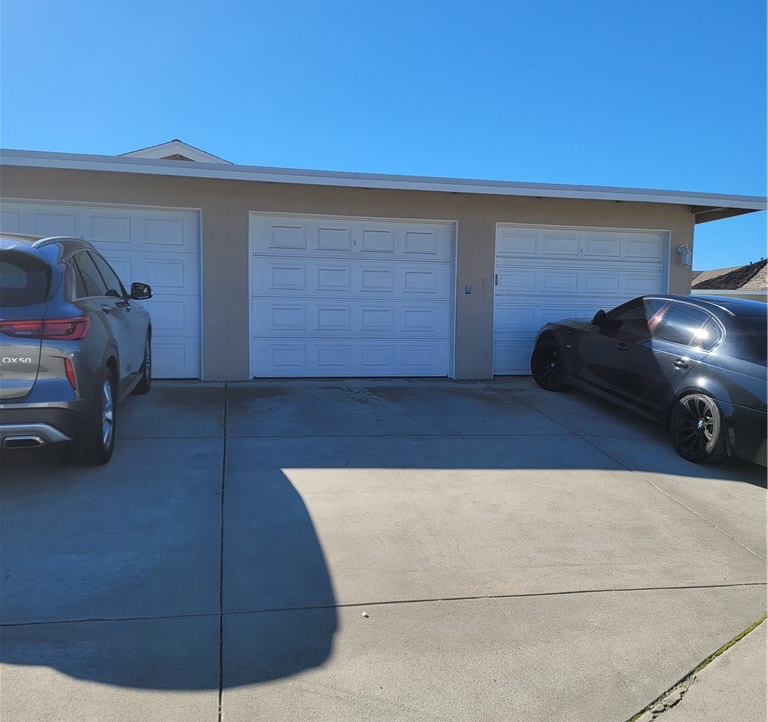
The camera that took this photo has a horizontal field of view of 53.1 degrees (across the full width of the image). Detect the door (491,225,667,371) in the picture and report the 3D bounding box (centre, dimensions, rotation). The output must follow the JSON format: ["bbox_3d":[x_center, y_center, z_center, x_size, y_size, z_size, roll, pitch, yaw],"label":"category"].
[{"bbox_3d":[2.827,-0.821,10.918,2.699,2.108,0.100,0,4,-15],"label":"door"}]

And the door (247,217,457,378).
[{"bbox_3d":[-0.360,-0.816,10.091,2.733,2.108,0.100,0,4,-15],"label":"door"}]

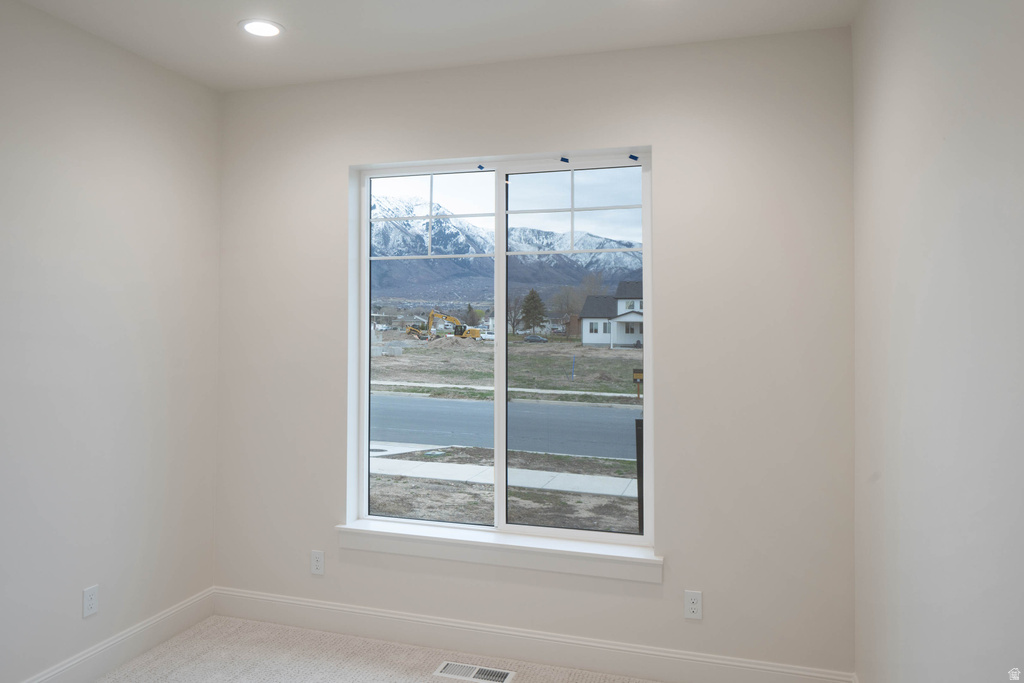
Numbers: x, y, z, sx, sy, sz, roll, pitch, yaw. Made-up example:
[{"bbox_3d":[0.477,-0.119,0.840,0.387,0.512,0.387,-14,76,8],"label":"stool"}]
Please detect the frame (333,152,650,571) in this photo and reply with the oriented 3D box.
[{"bbox_3d":[-0.086,0.084,3.225,1.581,1.896,0.155,0,-1,17],"label":"frame"}]

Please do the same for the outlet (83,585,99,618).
[{"bbox_3d":[-1.786,1.106,2.899,0.012,0.117,0.072,0,-1,17],"label":"outlet"}]

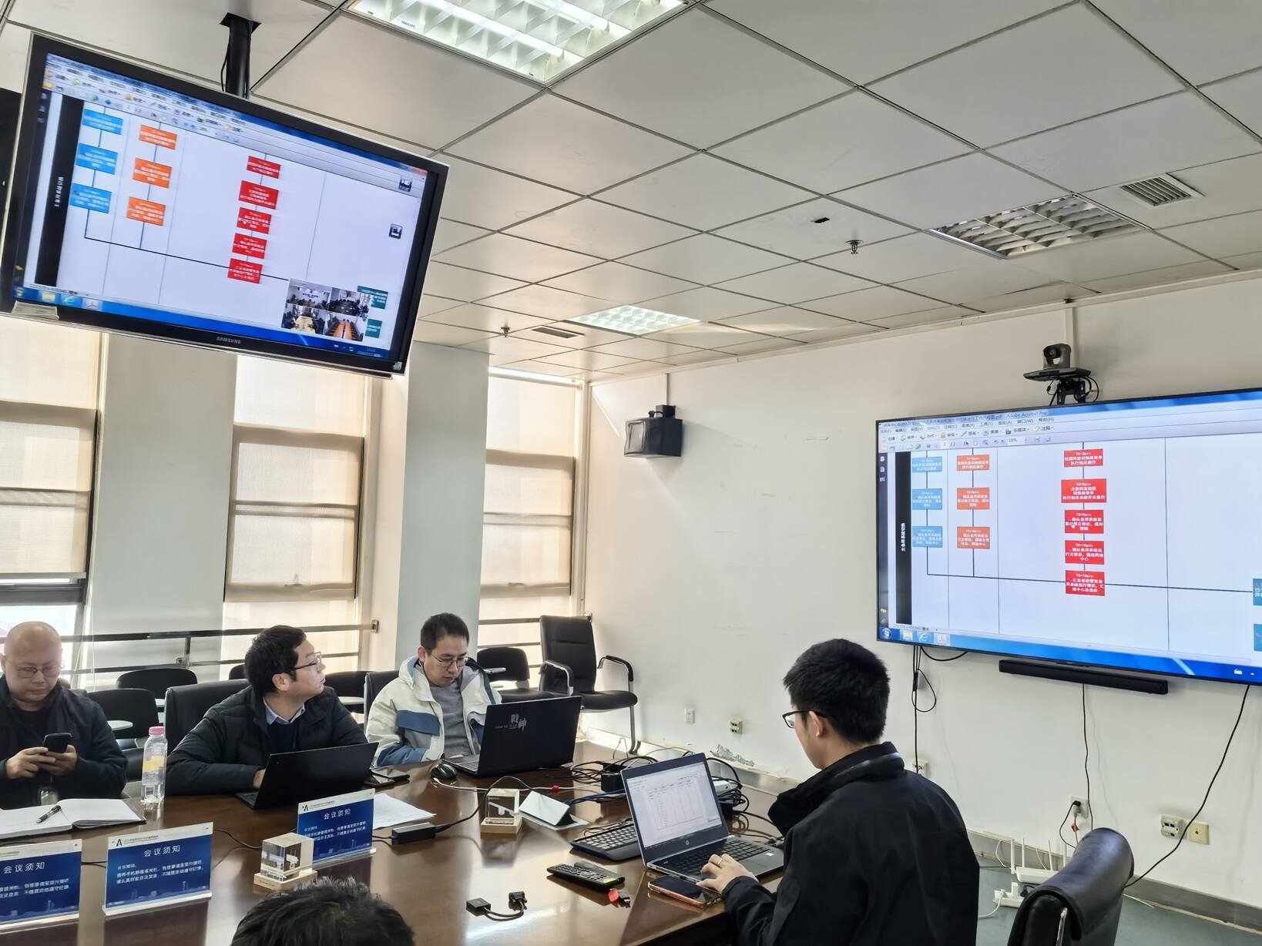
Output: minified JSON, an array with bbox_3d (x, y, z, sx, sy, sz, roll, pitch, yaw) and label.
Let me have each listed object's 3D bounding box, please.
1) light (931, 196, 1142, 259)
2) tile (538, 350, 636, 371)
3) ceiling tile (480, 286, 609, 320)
[{"bbox_3d":[1.567,-0.967,3.795,0.600,0.060,0.590,4,-4,-40],"label":"light"},{"bbox_3d":[-0.301,-0.813,6.955,0.590,0.024,0.590,4,-4,-40],"label":"tile"},{"bbox_3d":[-0.442,-0.915,5.266,0.590,0.024,0.590,4,-4,-40],"label":"ceiling tile"}]

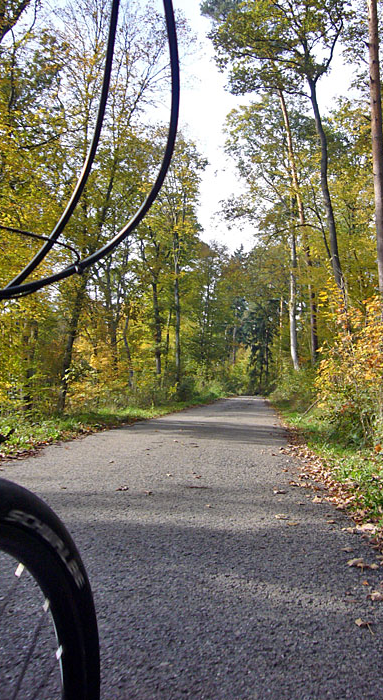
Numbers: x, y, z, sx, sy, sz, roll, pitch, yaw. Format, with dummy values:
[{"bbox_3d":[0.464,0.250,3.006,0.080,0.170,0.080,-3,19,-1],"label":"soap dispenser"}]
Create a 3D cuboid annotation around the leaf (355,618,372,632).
[{"bbox_3d":[0.560,0.896,1.835,0.056,0.020,0.070,0,-4,0],"label":"leaf"}]

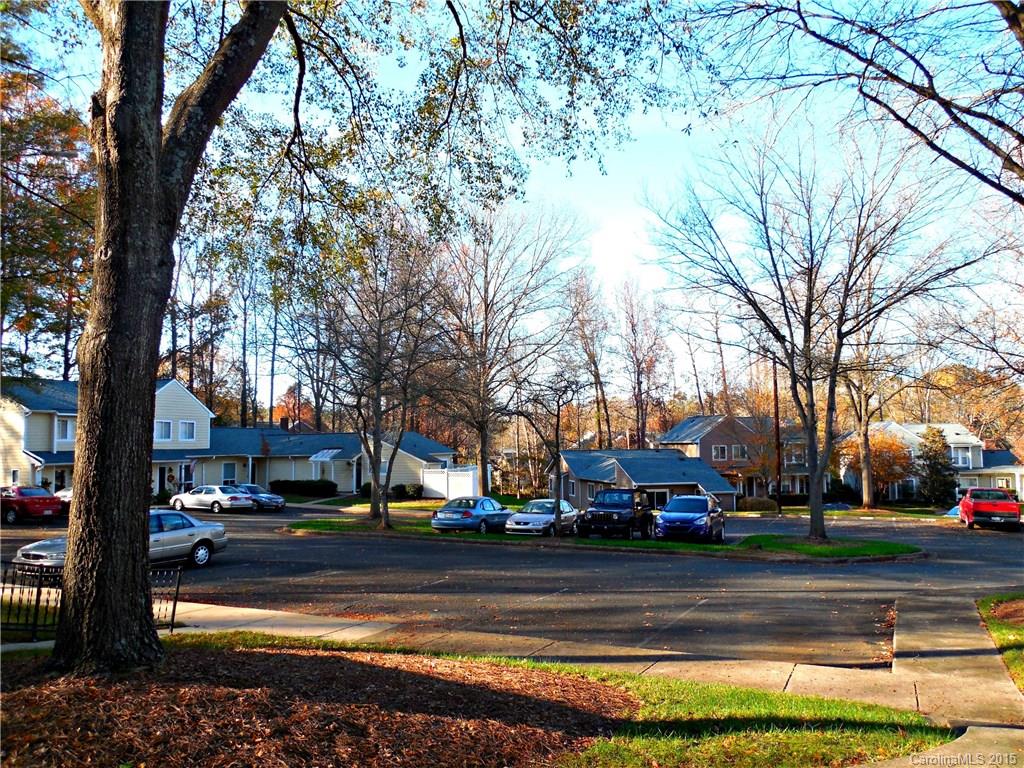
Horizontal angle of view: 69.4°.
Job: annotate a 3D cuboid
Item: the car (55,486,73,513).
[{"bbox_3d":[-20.617,5.680,36.073,4.600,1.450,1.780,-4,-7,33],"label":"car"}]

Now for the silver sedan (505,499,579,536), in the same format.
[{"bbox_3d":[1.315,5.368,29.682,1.730,1.400,4.500,-2,-6,22],"label":"silver sedan"}]

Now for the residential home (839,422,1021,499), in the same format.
[{"bbox_3d":[36.600,7.100,65.800,12.800,7.200,7.500,0,-4,-3],"label":"residential home"}]

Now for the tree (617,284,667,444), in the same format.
[{"bbox_3d":[13.200,1.000,75.000,5.500,22.500,5.500,0,-4,0],"label":"tree"}]

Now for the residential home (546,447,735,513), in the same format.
[{"bbox_3d":[10.300,8.250,61.300,12.500,5.300,9.500,1,-5,-14],"label":"residential home"}]

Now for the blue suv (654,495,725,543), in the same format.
[{"bbox_3d":[6.430,4.810,26.350,1.830,1.660,4.400,-3,-7,24],"label":"blue suv"}]

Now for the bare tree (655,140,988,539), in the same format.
[{"bbox_3d":[11.350,-1.800,27.400,11.800,14.800,10.800,0,-4,0],"label":"bare tree"}]

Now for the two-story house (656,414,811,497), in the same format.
[{"bbox_3d":[20.850,6.650,68.900,11.500,7.300,7.500,1,-5,-15],"label":"two-story house"}]

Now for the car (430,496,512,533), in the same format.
[{"bbox_3d":[-1.460,5.500,31.300,1.850,1.420,4.950,-3,-7,24],"label":"car"}]

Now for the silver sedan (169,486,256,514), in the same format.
[{"bbox_3d":[-16.549,6.286,40.701,4.780,1.440,1.785,-3,-6,26],"label":"silver sedan"}]

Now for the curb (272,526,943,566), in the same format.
[{"bbox_3d":[0.900,5.550,25.500,24.000,0.280,4.200,-2,-5,23],"label":"curb"}]

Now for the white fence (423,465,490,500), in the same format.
[{"bbox_3d":[-3.850,6.772,49.701,3.900,2.000,2.400,-2,-6,22],"label":"white fence"}]

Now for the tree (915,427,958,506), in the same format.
[{"bbox_3d":[28.194,5.381,49.278,3.000,5.500,3.000,0,-6,0],"label":"tree"}]

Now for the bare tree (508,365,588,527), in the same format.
[{"bbox_3d":[1.406,2.495,27.316,2.900,6.250,2.900,0,-6,0],"label":"bare tree"}]

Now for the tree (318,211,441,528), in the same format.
[{"bbox_3d":[-5.750,-0.700,32.400,5.400,13.900,5.300,0,-4,0],"label":"tree"}]

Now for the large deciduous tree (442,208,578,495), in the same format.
[{"bbox_3d":[-0.206,-1.816,44.404,8.000,17.900,7.600,0,-6,0],"label":"large deciduous tree"}]

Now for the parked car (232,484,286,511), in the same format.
[{"bbox_3d":[-15.835,6.918,45.373,4.600,1.450,1.770,-4,-7,37],"label":"parked car"}]

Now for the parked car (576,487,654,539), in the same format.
[{"bbox_3d":[4.153,5.097,28.911,1.870,1.820,4.350,-3,-6,24],"label":"parked car"}]

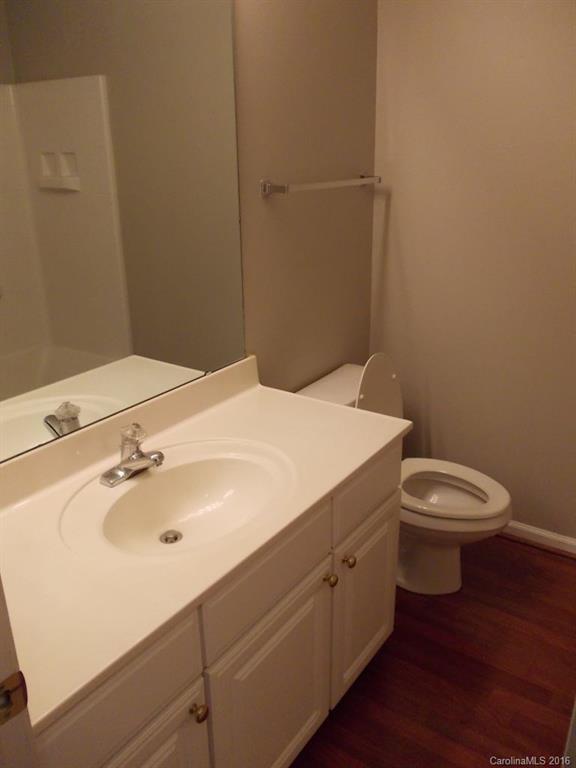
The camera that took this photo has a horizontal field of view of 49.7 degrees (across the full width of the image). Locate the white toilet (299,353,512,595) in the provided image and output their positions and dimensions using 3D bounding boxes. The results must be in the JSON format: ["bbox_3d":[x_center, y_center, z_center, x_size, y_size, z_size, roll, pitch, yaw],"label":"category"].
[{"bbox_3d":[0.435,0.305,2.237,0.737,0.838,0.421,13,25,33],"label":"white toilet"}]

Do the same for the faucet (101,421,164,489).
[{"bbox_3d":[-0.338,0.156,1.452,0.142,0.127,0.163,13,25,33],"label":"faucet"}]

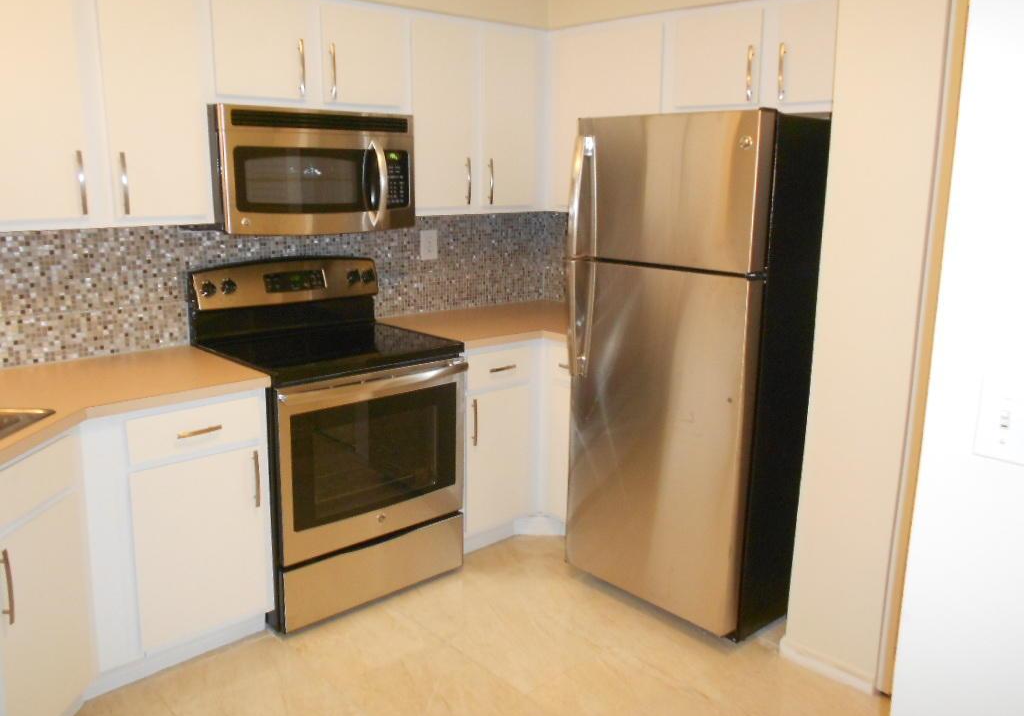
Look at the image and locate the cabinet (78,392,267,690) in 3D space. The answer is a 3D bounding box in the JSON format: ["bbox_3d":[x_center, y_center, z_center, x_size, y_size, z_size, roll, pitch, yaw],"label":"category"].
[{"bbox_3d":[-1.200,0.508,2.843,0.570,0.869,0.620,-11,17,-41],"label":"cabinet"}]

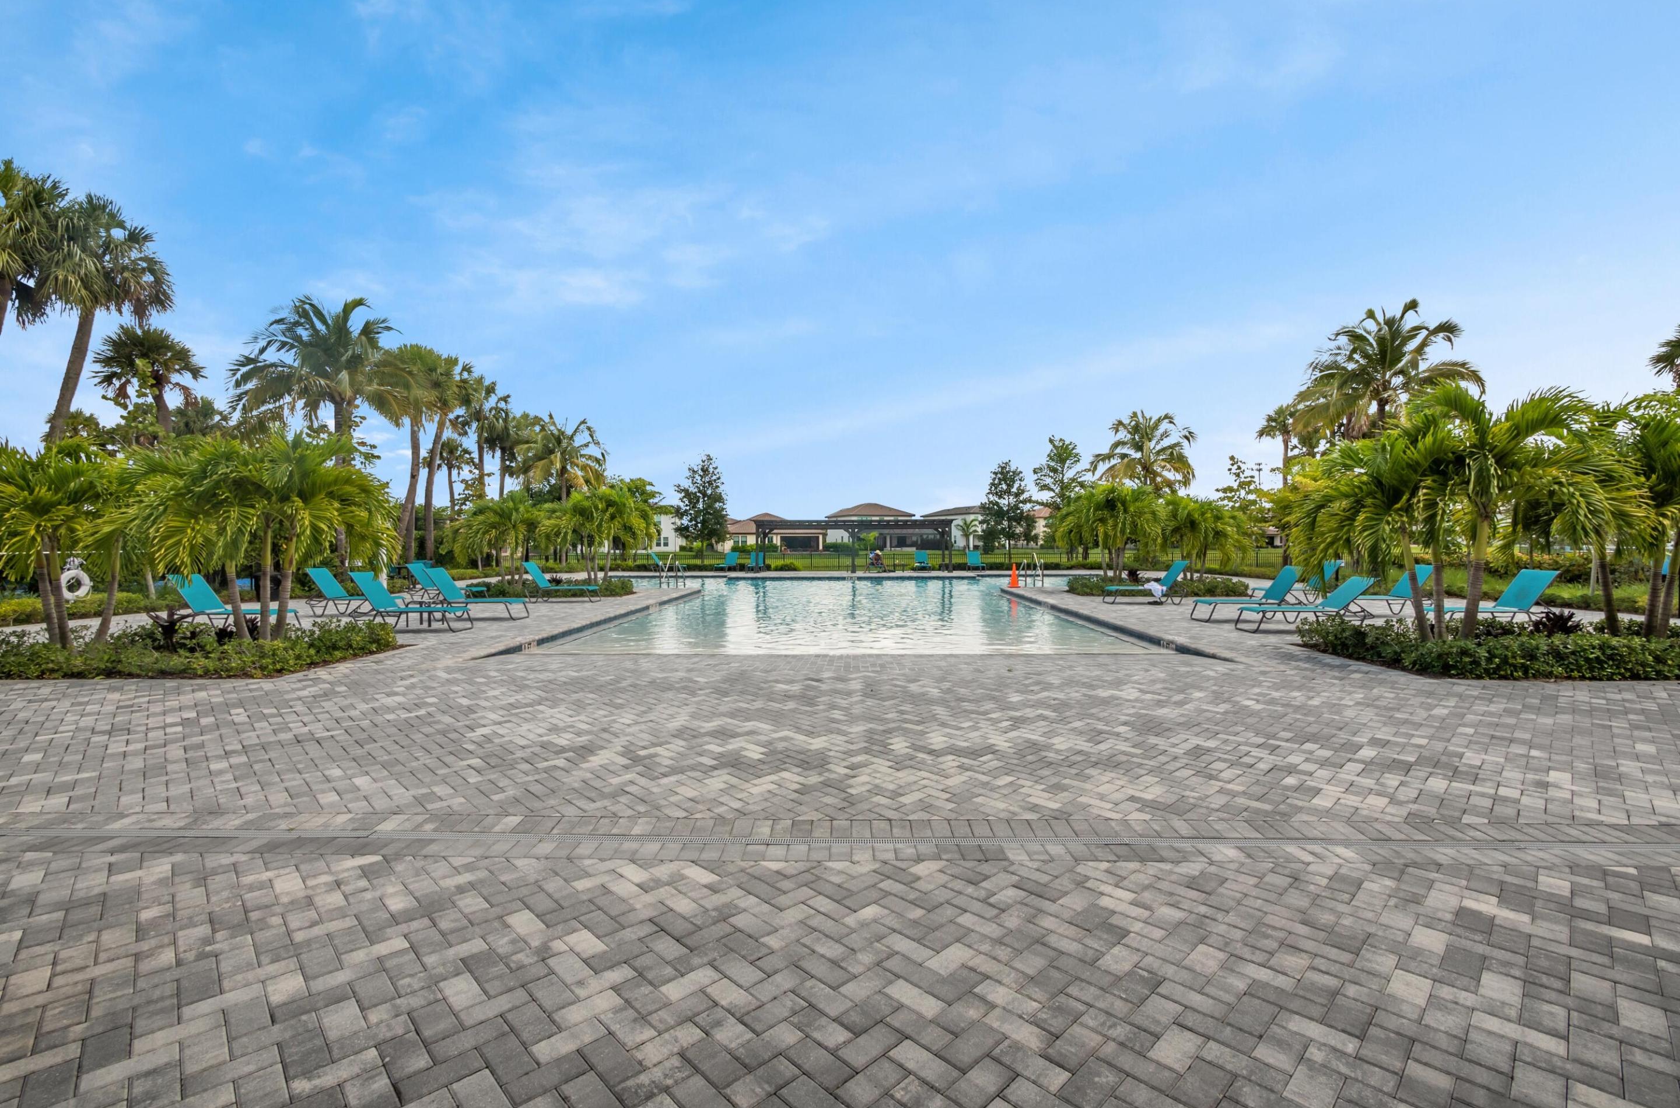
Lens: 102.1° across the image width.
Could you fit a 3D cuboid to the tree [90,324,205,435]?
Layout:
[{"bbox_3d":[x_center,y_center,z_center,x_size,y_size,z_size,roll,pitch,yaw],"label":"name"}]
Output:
[{"bbox_3d":[-22.374,-3.168,21.934,2.600,8.578,2.600,0,1,0],"label":"tree"}]

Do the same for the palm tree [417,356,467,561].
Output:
[{"bbox_3d":[-16.763,-3.660,28.428,2.100,9.360,2.100,0,1,0],"label":"palm tree"}]

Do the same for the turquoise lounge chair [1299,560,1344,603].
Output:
[{"bbox_3d":[10.744,0.665,15.995,1.739,0.960,0.600,0,1,2],"label":"turquoise lounge chair"}]

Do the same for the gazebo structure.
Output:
[{"bbox_3d":[0.710,-0.404,34.880,10.300,2.650,3.500,0,1,1],"label":"gazebo structure"}]

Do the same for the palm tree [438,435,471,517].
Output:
[{"bbox_3d":[-26.123,-3.645,45.932,2.100,8.791,2.100,0,1,0],"label":"palm tree"}]

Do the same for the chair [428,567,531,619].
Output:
[{"bbox_3d":[-6.980,0.772,13.143,1.780,0.970,0.670,0,1,-4],"label":"chair"}]

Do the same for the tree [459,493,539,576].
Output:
[{"bbox_3d":[-10.025,-0.342,19.977,2.250,2.986,2.250,0,1,0],"label":"tree"}]

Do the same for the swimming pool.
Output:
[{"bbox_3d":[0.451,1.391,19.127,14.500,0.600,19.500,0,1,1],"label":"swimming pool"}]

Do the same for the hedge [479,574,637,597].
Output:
[{"bbox_3d":[-7.716,0.864,18.418,4.300,0.500,2.200,0,1,1],"label":"hedge"}]

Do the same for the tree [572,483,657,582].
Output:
[{"bbox_3d":[-6.731,-0.470,20.175,2.350,3.236,2.350,0,1,0],"label":"tree"}]

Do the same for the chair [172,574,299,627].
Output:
[{"bbox_3d":[-9.660,0.778,10.844,1.801,0.912,0.600,0,1,4],"label":"chair"}]

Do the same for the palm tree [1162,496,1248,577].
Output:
[{"bbox_3d":[10.949,-0.309,20.478,2.300,2.906,2.300,0,1,0],"label":"palm tree"}]

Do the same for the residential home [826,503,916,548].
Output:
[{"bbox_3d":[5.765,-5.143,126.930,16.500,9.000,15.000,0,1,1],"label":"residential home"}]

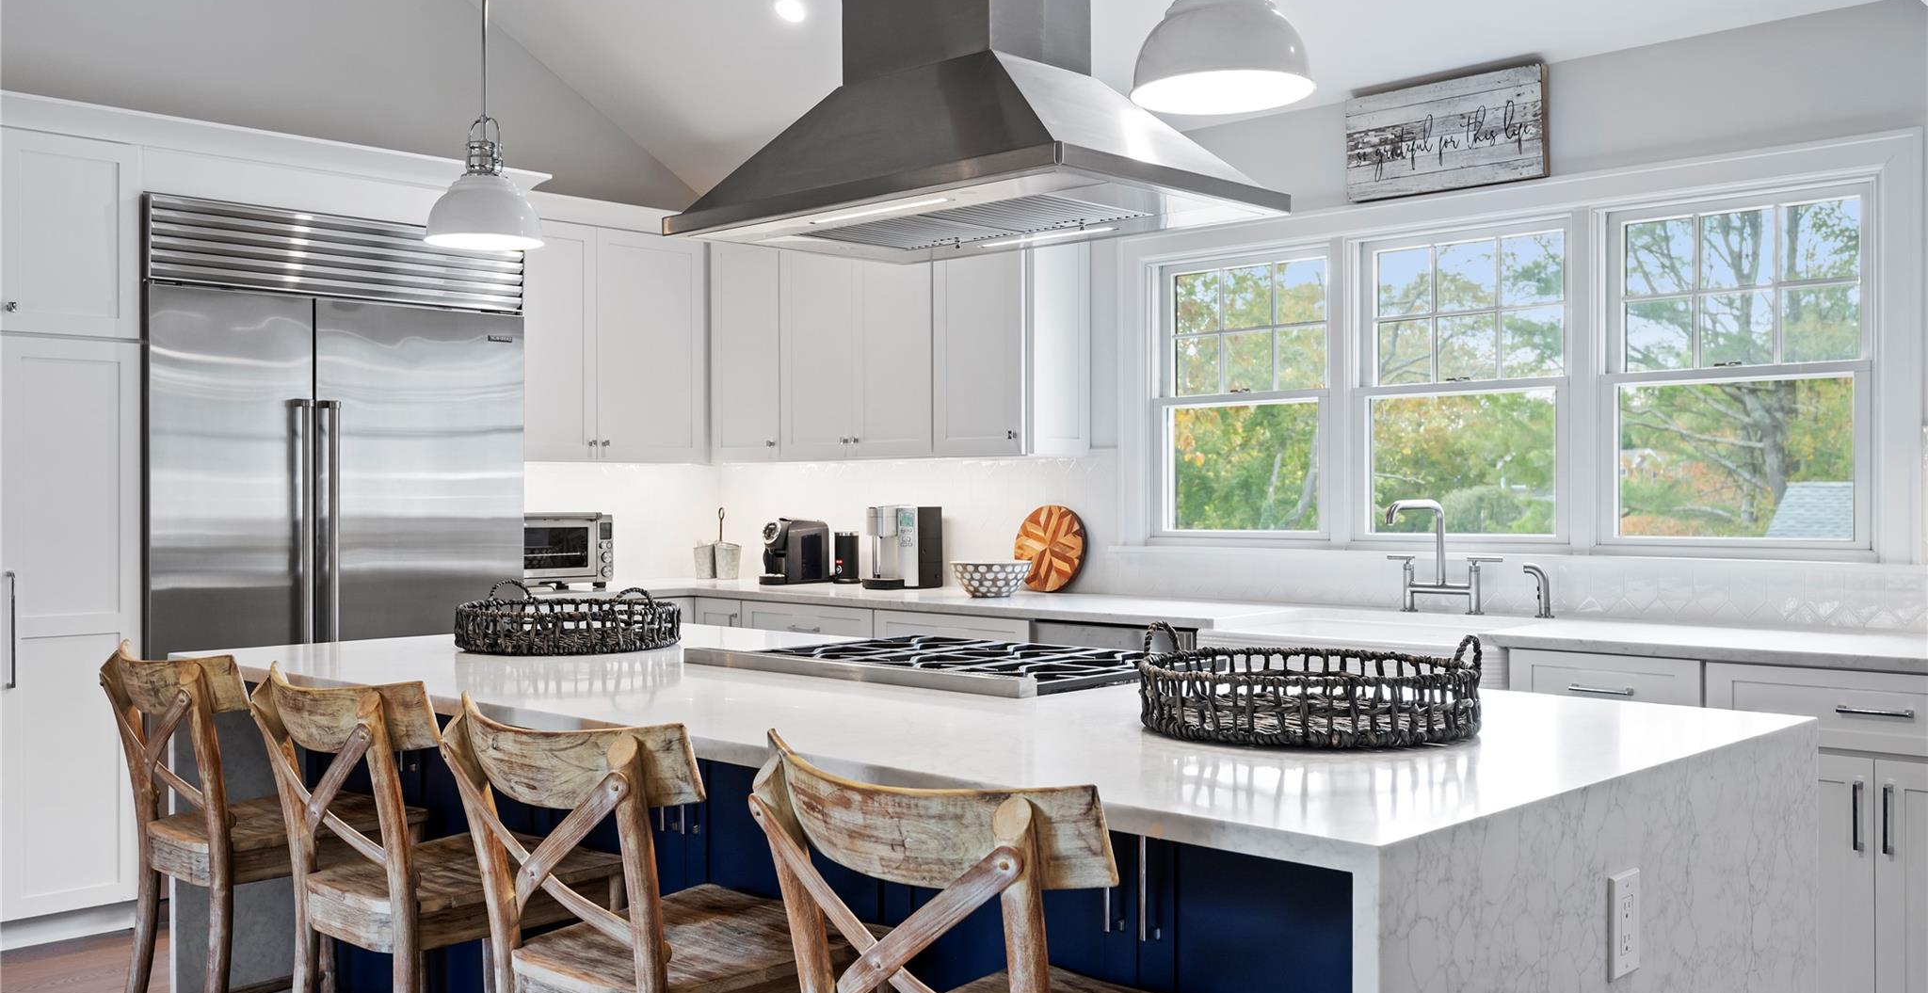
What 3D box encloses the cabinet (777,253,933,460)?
[{"bbox_3d":[-0.299,-0.585,6.059,0.848,0.908,0.340,0,0,44],"label":"cabinet"}]

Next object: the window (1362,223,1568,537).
[{"bbox_3d":[1.446,-0.325,4.694,0.680,0.920,0.080,0,0,44],"label":"window"}]

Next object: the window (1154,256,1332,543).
[{"bbox_3d":[0.904,-0.321,5.213,0.680,0.920,0.080,0,0,44],"label":"window"}]

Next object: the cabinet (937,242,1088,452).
[{"bbox_3d":[0.166,-0.588,5.615,0.438,0.908,0.340,0,0,44],"label":"cabinet"}]

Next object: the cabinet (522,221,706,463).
[{"bbox_3d":[-1.520,-0.580,6.277,0.350,0.908,0.985,0,0,44],"label":"cabinet"}]

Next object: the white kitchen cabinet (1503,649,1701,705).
[{"bbox_3d":[1.695,0.805,3.949,0.451,0.884,0.630,0,0,44],"label":"white kitchen cabinet"}]

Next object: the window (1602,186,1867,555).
[{"bbox_3d":[1.989,-0.329,4.173,0.675,0.920,0.080,0,0,44],"label":"window"}]

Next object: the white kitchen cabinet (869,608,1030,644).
[{"bbox_3d":[0.161,0.816,5.417,0.710,0.884,0.630,0,0,44],"label":"white kitchen cabinet"}]

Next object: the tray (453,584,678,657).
[{"bbox_3d":[-0.903,0.272,3.682,0.499,0.137,0.499,0,0,0],"label":"tray"}]

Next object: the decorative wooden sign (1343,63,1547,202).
[{"bbox_3d":[1.388,-1.045,4.658,0.610,0.306,0.032,0,0,44],"label":"decorative wooden sign"}]

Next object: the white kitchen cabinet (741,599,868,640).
[{"bbox_3d":[-0.351,0.819,5.907,0.708,0.884,0.630,0,0,44],"label":"white kitchen cabinet"}]

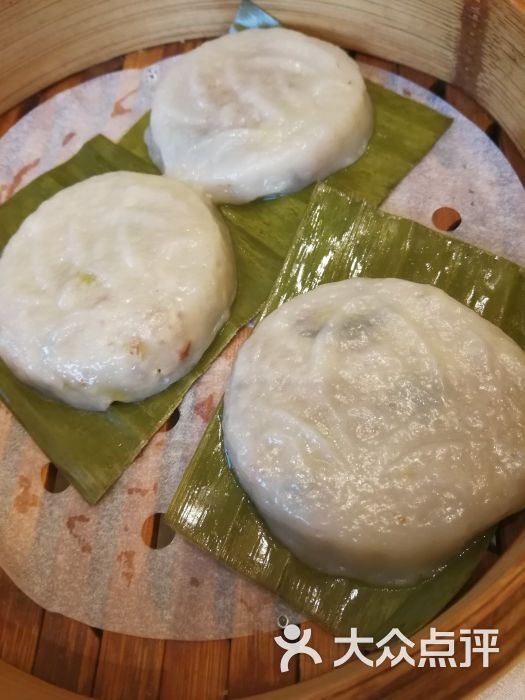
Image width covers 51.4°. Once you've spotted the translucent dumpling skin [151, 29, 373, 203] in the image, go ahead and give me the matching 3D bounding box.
[{"bbox_3d":[-0.001,-0.077,0.168,0.071,0.019,0.068,-2,64,4],"label":"translucent dumpling skin"}]

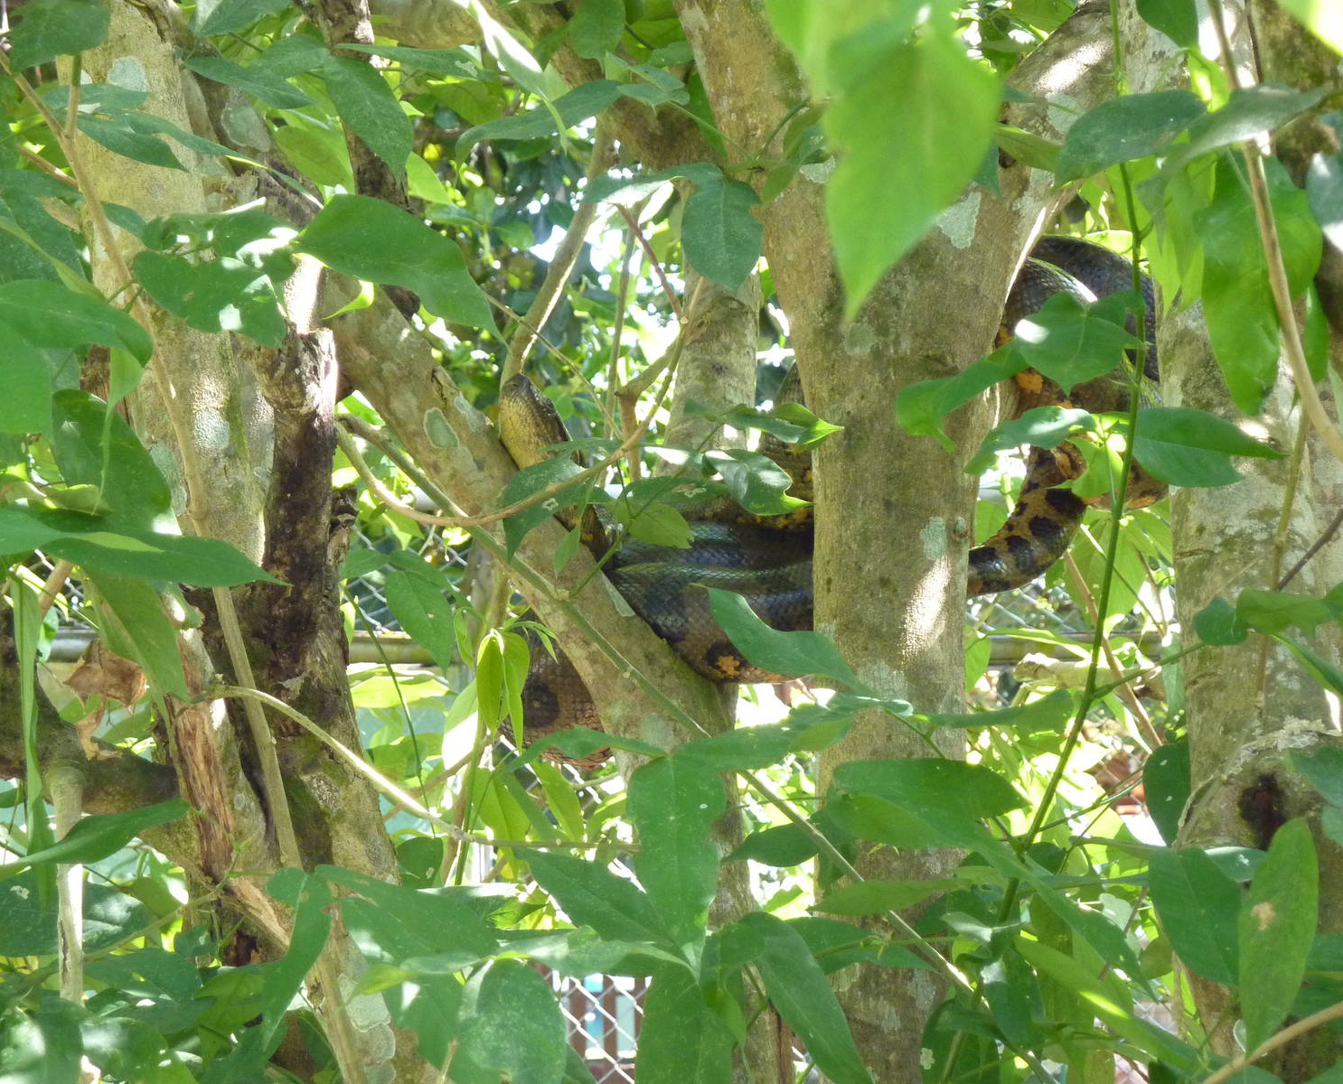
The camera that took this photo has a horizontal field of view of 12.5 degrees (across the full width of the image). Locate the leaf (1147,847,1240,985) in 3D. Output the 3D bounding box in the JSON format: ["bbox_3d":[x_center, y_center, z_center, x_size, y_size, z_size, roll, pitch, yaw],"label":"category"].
[{"bbox_3d":[0.459,0.329,5.350,0.082,0.145,0.035,-30,-21,-12],"label":"leaf"}]

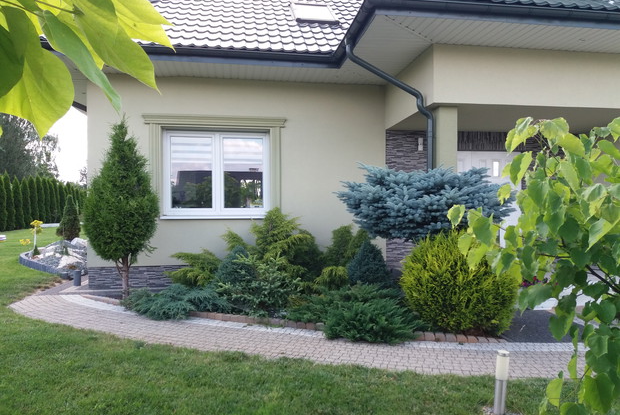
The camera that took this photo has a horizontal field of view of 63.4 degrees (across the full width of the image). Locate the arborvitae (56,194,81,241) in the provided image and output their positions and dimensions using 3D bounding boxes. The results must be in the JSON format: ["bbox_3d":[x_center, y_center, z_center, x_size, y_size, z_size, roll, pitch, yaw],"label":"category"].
[{"bbox_3d":[-7.464,0.317,15.500,0.750,1.499,0.750,0,0,0],"label":"arborvitae"}]

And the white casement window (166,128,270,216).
[{"bbox_3d":[-1.592,-0.564,8.492,1.750,1.440,0.100,0,-1,-9],"label":"white casement window"}]

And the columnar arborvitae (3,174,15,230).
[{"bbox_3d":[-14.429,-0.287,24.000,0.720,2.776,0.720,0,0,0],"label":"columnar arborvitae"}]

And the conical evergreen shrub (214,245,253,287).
[{"bbox_3d":[-1.107,0.900,7.400,0.650,0.679,0.650,0,0,0],"label":"conical evergreen shrub"}]

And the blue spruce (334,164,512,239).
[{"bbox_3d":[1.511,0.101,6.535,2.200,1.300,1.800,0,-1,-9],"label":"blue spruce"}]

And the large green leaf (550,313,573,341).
[{"bbox_3d":[1.053,0.502,2.100,0.090,0.115,0.050,-1,-1,24],"label":"large green leaf"}]

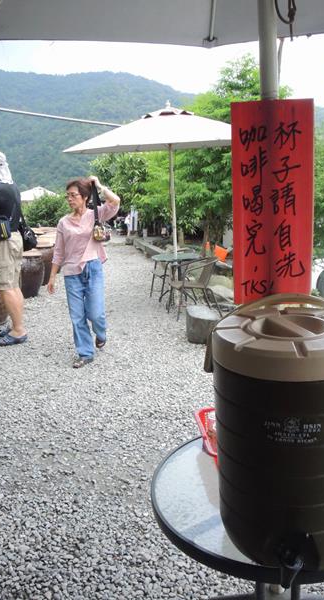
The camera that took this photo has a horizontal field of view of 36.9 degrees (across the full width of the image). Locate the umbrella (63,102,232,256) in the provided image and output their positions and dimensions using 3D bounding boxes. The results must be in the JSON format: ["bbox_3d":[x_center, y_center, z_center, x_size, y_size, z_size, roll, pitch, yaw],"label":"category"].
[{"bbox_3d":[0.144,-1.225,6.499,2.680,2.630,2.680,-4,11,0],"label":"umbrella"}]

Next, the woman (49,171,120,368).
[{"bbox_3d":[-0.661,-0.232,4.229,0.580,1.580,0.450,0,12,20],"label":"woman"}]

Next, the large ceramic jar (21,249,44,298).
[{"bbox_3d":[-2.123,-0.417,7.530,0.600,0.740,0.600,-4,11,0],"label":"large ceramic jar"}]

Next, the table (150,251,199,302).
[{"bbox_3d":[0.202,-0.255,6.689,0.670,0.635,0.670,-4,11,0],"label":"table"}]

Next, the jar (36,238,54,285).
[{"bbox_3d":[-2.201,-0.654,8.772,0.600,0.740,0.600,-4,11,0],"label":"jar"}]

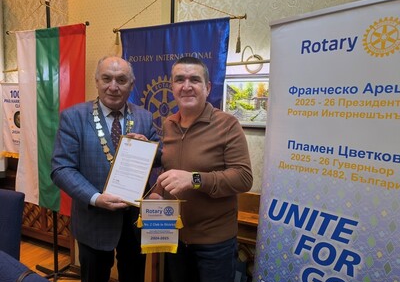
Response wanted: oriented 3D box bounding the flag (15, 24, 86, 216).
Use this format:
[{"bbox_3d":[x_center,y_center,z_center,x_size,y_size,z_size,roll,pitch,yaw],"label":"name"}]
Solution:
[{"bbox_3d":[-1.260,-0.155,2.210,0.900,1.500,0.100,6,8,27],"label":"flag"}]

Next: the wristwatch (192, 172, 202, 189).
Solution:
[{"bbox_3d":[-0.011,0.167,1.130,0.040,0.070,0.056,-1,-22,-16],"label":"wristwatch"}]

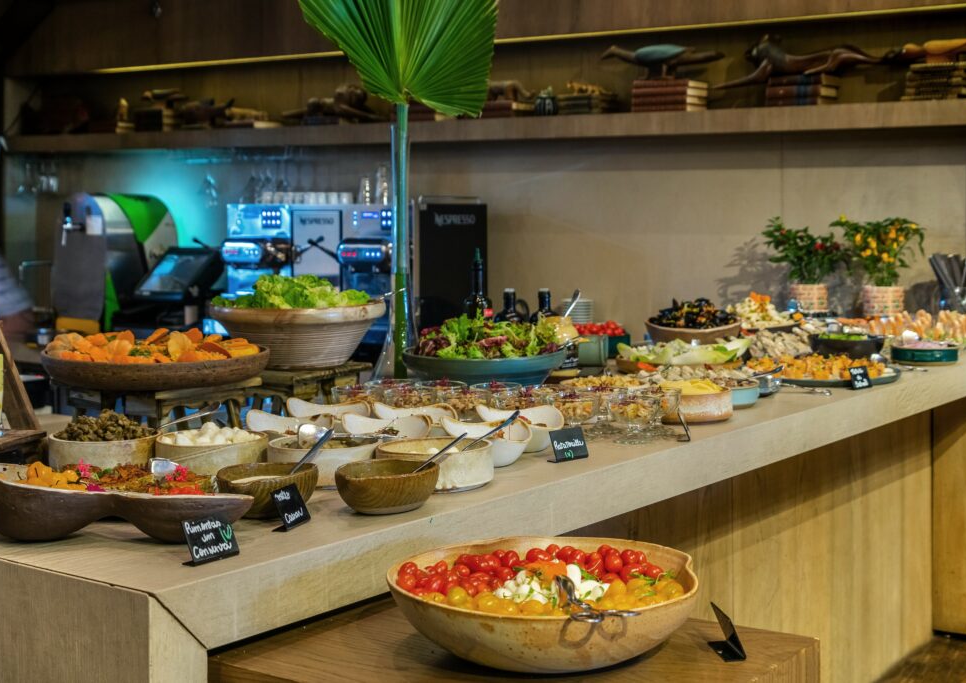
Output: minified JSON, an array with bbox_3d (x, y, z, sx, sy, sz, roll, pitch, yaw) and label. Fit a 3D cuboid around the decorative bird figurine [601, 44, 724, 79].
[{"bbox_3d":[0.709,-1.113,5.200,0.510,0.125,0.100,4,6,34],"label":"decorative bird figurine"}]

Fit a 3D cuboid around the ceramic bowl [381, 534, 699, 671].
[{"bbox_3d":[0.077,0.349,1.690,0.405,0.115,0.395,0,5,0],"label":"ceramic bowl"}]

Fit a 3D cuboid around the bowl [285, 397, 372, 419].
[{"bbox_3d":[-0.313,0.157,2.660,0.170,0.085,0.155,0,5,0],"label":"bowl"}]

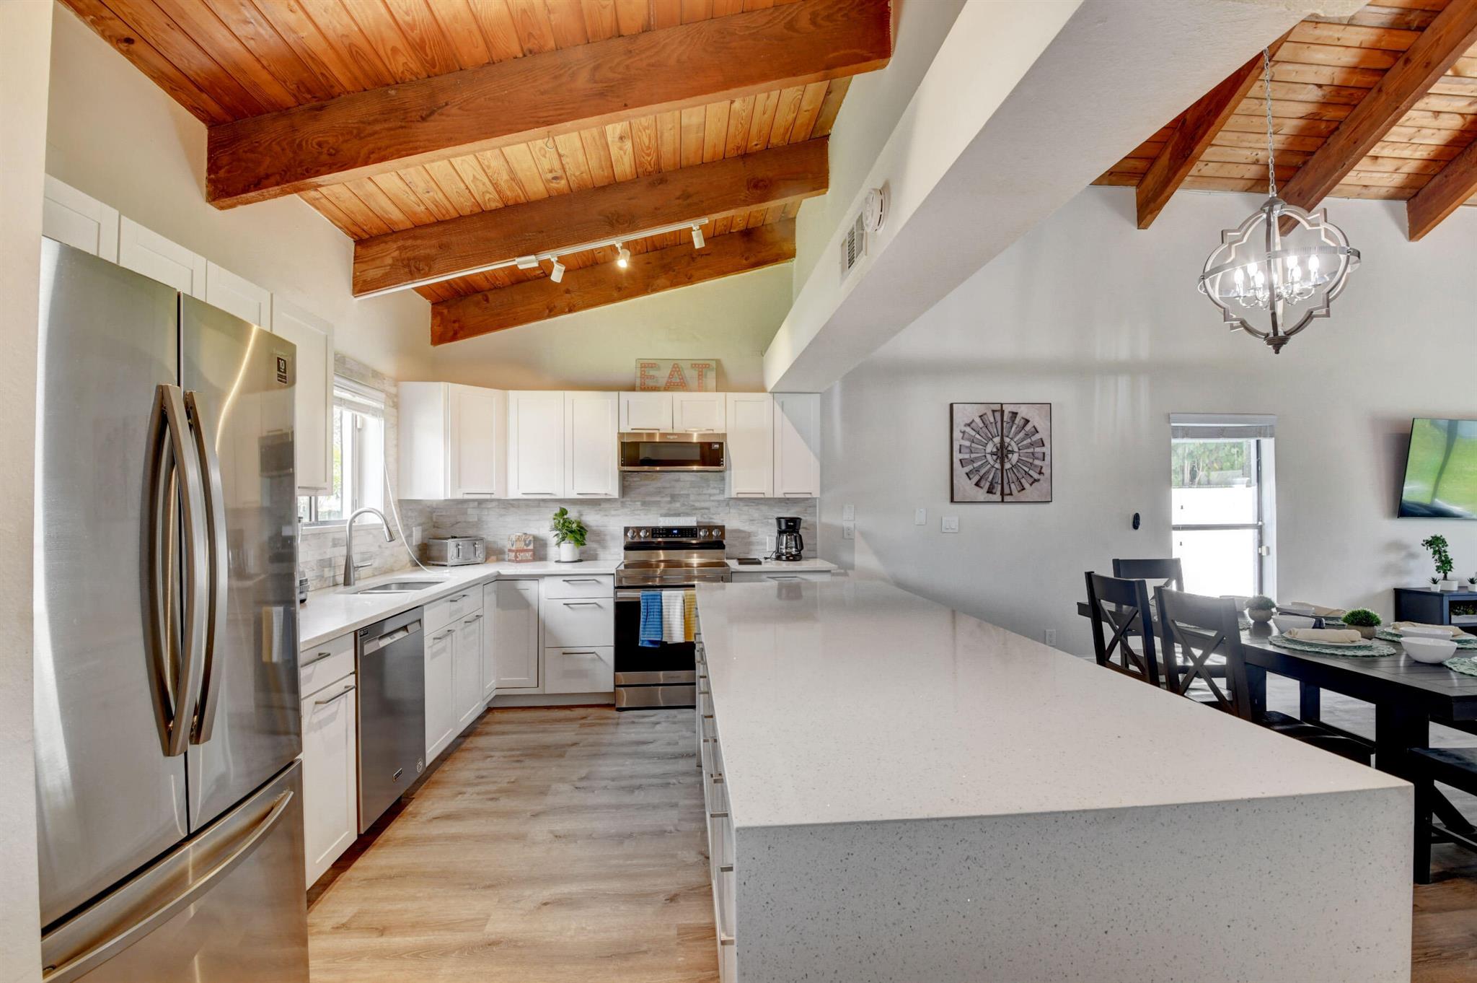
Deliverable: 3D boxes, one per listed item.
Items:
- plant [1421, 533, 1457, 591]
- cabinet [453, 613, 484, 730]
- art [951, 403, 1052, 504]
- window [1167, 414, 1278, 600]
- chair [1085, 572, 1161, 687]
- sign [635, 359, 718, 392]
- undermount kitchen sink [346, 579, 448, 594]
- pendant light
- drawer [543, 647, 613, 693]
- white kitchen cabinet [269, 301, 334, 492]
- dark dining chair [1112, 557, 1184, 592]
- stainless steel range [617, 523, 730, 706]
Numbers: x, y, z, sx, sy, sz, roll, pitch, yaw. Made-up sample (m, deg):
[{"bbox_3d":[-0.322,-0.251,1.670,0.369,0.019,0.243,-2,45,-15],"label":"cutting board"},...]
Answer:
[{"bbox_3d":[5.804,0.600,5.096,0.200,0.475,0.170,0,-1,-5],"label":"plant"},{"bbox_3d":[-1.802,0.984,3.459,0.580,0.650,0.420,0,-1,-5],"label":"cabinet"},{"bbox_3d":[2.096,-0.303,4.912,0.810,0.785,0.035,0,-1,-5],"label":"art"},{"bbox_3d":[4.029,0.141,5.145,0.920,1.580,0.130,0,-1,-5],"label":"window"},{"bbox_3d":[2.143,0.914,3.164,0.500,0.960,0.450,0,-1,-5],"label":"chair"},{"bbox_3d":[-0.465,-0.853,4.611,0.600,0.270,0.040,0,-7,-5],"label":"sign"},{"bbox_3d":[-1.812,0.605,3.270,0.400,0.200,0.690,0,-1,-5],"label":"undermount kitchen sink"},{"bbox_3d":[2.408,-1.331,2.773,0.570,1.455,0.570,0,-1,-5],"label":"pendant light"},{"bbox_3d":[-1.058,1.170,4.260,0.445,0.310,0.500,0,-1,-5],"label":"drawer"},{"bbox_3d":[-1.884,-0.355,2.421,0.340,0.750,0.410,0,-1,-5],"label":"white kitchen cabinet"},{"bbox_3d":[2.568,0.903,3.579,0.470,0.985,0.560,0,-1,-5],"label":"dark dining chair"},{"bbox_3d":[-0.448,0.844,4.344,0.760,1.170,0.670,0,-1,-5],"label":"stainless steel range"}]

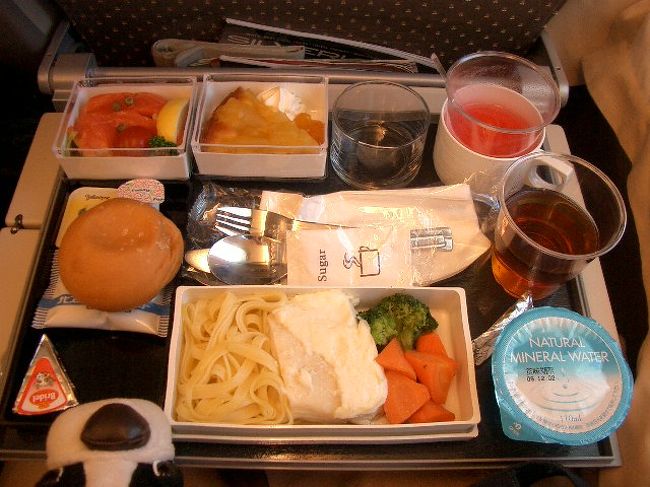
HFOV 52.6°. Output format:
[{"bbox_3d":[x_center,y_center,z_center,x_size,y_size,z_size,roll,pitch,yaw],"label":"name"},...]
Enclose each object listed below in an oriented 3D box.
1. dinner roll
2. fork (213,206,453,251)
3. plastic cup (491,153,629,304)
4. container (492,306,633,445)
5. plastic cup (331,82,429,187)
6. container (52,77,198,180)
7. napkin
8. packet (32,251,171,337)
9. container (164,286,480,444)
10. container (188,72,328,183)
[{"bbox_3d":[-0.131,0.006,0.424,0.079,0.048,0.080,0,58,0],"label":"dinner roll"},{"bbox_3d":[0.006,-0.011,0.461,0.168,0.013,0.021,5,59,3],"label":"fork"},{"bbox_3d":[0.145,-0.005,0.431,0.076,0.073,0.076,0,58,0],"label":"plastic cup"},{"bbox_3d":[0.137,0.074,0.385,0.082,0.010,0.083,0,58,0],"label":"container"},{"bbox_3d":[0.040,-0.078,0.485,0.067,0.054,0.067,0,58,0],"label":"plastic cup"},{"bbox_3d":[-0.146,-0.089,0.503,0.094,0.034,0.071,0,58,0],"label":"container"},{"bbox_3d":[0.035,-0.004,0.461,0.162,0.016,0.082,0,58,0],"label":"napkin"},{"bbox_3d":[-0.146,0.028,0.443,0.088,0.012,0.069,3,59,1],"label":"packet"},{"bbox_3d":[-0.001,0.073,0.405,0.178,0.034,0.086,0,58,0],"label":"container"},{"bbox_3d":[-0.046,-0.090,0.503,0.096,0.035,0.070,1,58,0],"label":"container"}]

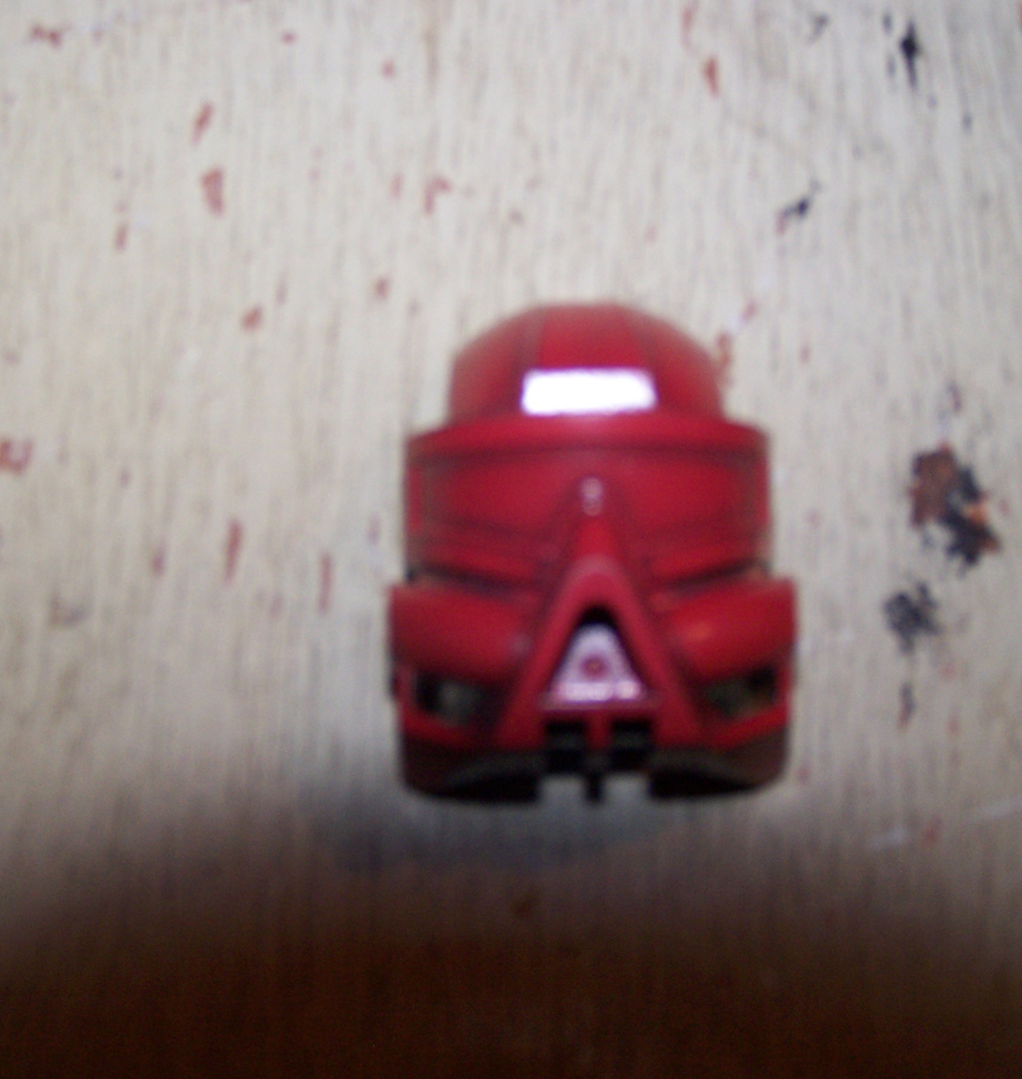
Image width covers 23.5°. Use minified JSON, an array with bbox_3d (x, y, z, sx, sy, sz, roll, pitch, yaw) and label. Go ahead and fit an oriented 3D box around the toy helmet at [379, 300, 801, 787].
[{"bbox_3d":[0.006,0.001,0.169,0.028,0.023,0.034,1,79,2],"label":"toy helmet"}]

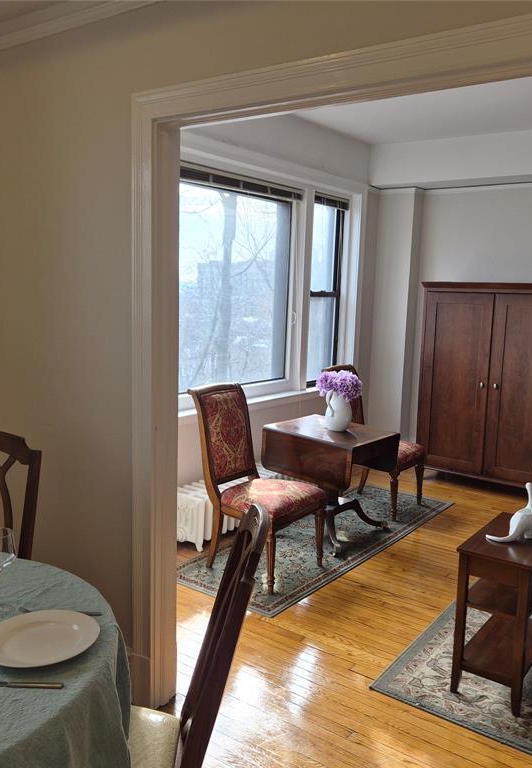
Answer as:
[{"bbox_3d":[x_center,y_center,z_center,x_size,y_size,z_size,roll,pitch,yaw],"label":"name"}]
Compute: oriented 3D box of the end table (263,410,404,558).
[{"bbox_3d":[0.416,0.638,4.436,0.730,0.687,0.620,9,11,42],"label":"end table"}]

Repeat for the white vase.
[{"bbox_3d":[0.479,0.178,4.416,0.170,0.233,0.190,7,10,36],"label":"white vase"}]

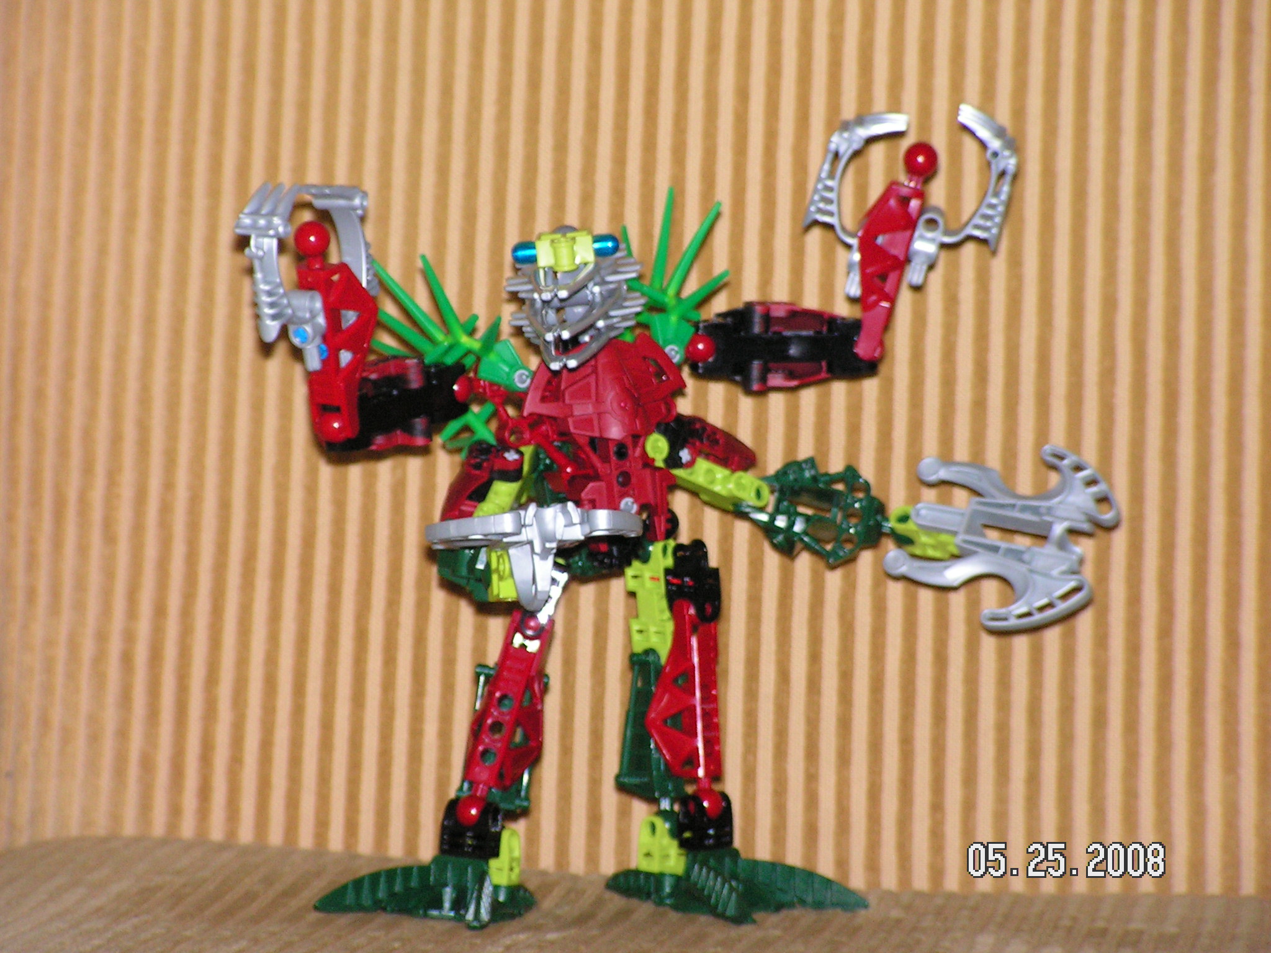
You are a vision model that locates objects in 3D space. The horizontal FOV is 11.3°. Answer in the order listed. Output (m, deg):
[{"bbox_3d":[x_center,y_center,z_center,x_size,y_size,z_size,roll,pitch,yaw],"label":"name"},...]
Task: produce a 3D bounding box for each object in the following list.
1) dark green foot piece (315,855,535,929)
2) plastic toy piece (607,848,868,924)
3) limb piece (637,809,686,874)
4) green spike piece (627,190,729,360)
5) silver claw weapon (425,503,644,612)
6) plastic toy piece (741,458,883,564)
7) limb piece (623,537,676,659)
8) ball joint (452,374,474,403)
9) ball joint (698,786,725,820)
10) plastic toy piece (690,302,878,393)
[{"bbox_3d":[-0.060,0.124,1.940,0.063,0.018,0.052,-7,13,-40],"label":"dark green foot piece"},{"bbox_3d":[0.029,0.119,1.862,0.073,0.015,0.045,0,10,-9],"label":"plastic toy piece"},{"bbox_3d":[0.008,0.111,1.945,0.011,0.019,0.015,-2,11,-22],"label":"limb piece"},{"bbox_3d":[0.013,-0.060,1.930,0.032,0.052,0.030,0,6,-9],"label":"green spike piece"},{"bbox_3d":[-0.030,0.023,1.845,0.062,0.028,0.066,3,-5,-11],"label":"silver claw weapon"},{"bbox_3d":[0.052,0.011,1.907,0.046,0.032,0.022,9,-3,20],"label":"plastic toy piece"},{"bbox_3d":[0.004,0.037,1.862,0.016,0.037,0.017,2,9,0],"label":"limb piece"},{"bbox_3d":[-0.052,-0.026,1.872,0.010,0.010,0.010,2,9,0],"label":"ball joint"},{"bbox_3d":[0.022,0.099,1.941,0.010,0.010,0.010,2,10,0],"label":"ball joint"},{"bbox_3d":[0.044,-0.038,1.900,0.056,0.025,0.021,2,9,0],"label":"plastic toy piece"}]

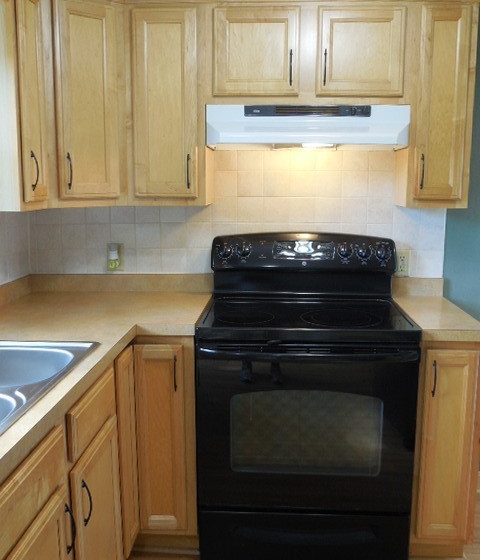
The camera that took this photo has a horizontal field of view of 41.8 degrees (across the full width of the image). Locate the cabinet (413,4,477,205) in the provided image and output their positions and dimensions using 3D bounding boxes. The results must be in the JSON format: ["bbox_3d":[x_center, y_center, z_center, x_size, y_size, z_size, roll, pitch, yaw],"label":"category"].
[{"bbox_3d":[0.752,-0.662,2.453,0.228,0.745,0.325,1,9,3],"label":"cabinet"}]

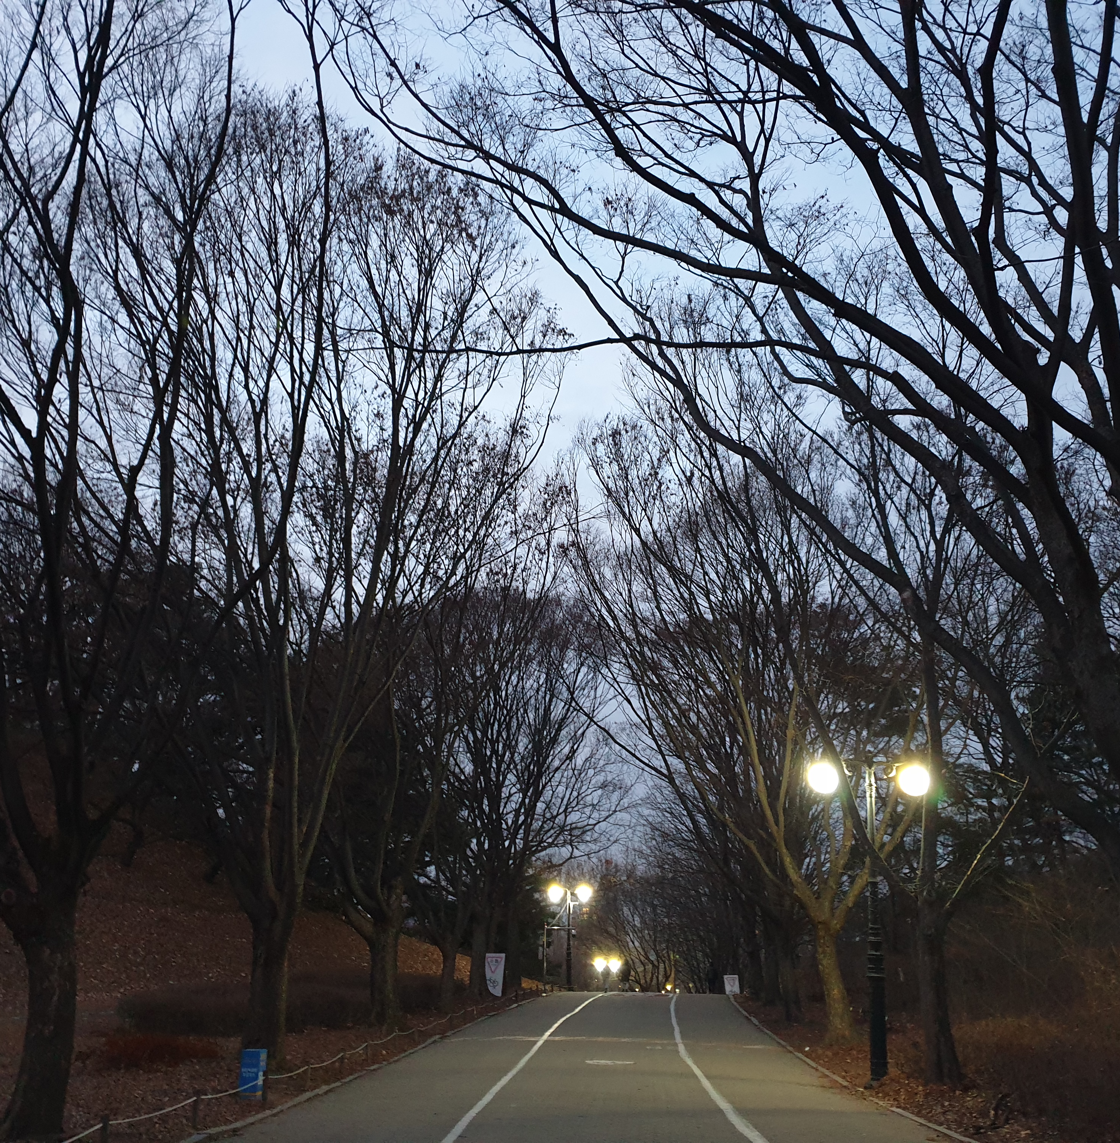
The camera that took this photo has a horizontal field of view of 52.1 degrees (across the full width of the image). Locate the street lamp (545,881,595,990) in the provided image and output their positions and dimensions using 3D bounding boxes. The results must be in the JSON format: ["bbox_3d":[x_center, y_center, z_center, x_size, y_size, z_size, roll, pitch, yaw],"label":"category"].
[{"bbox_3d":[0.386,15.225,47.650,1.700,4.187,0.420,1,-19,0],"label":"street lamp"}]

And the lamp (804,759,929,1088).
[{"bbox_3d":[4.247,4.636,15.559,1.700,4.187,0.420,4,-19,1],"label":"lamp"}]

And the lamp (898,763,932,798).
[{"bbox_3d":[4.993,2.957,16.152,0.430,0.460,0.430,1,-19,0],"label":"lamp"}]

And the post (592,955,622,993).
[{"bbox_3d":[4.037,35.149,96.838,1.700,4.187,0.420,1,-19,0],"label":"post"}]

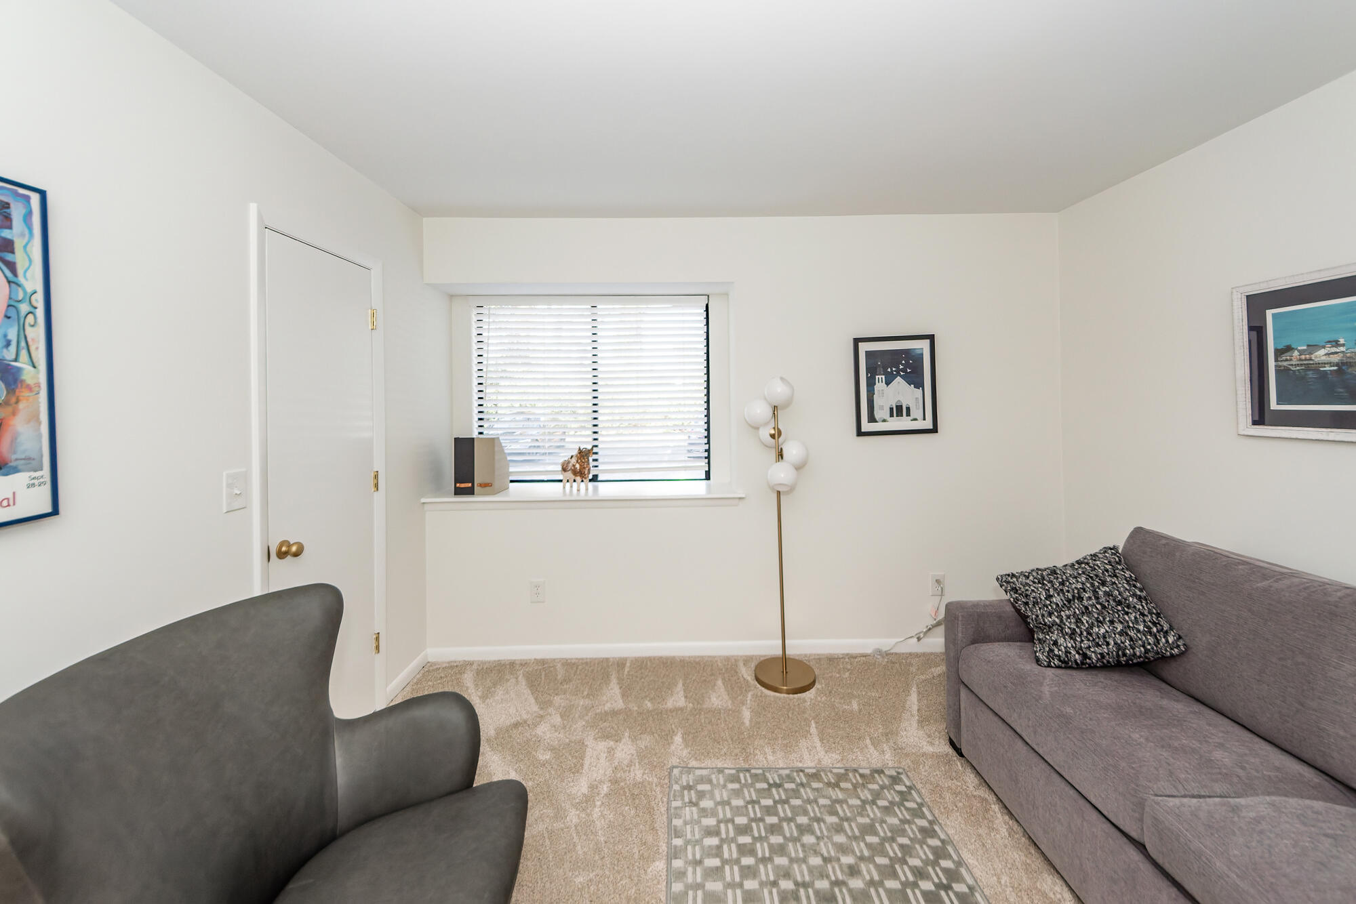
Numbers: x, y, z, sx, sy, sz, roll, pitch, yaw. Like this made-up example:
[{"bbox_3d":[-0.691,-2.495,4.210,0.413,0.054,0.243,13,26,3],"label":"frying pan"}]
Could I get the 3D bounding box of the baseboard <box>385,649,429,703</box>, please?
[{"bbox_3d":[-1.407,1.168,2.378,0.015,0.085,0.366,-1,2,0],"label":"baseboard"}]

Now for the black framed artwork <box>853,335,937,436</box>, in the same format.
[{"bbox_3d":[1.239,-0.377,2.575,0.463,0.559,0.029,-2,2,0],"label":"black framed artwork"}]

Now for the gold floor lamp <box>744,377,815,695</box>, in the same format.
[{"bbox_3d":[0.526,0.405,2.365,0.330,1.566,0.330,-1,2,0],"label":"gold floor lamp"}]

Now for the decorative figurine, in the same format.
[{"bbox_3d":[-0.620,0.094,2.738,0.103,0.258,0.191,-3,3,-43],"label":"decorative figurine"}]

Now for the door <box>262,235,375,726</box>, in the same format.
[{"bbox_3d":[-1.437,0.234,1.843,0.046,2.091,0.556,-1,2,0],"label":"door"}]

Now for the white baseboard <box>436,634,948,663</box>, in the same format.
[{"bbox_3d":[0.295,1.122,2.568,3.420,0.086,0.017,-1,2,0],"label":"white baseboard"}]

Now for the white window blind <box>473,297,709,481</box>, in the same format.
[{"bbox_3d":[-0.553,-0.403,2.900,1.509,1.174,0.062,-1,2,0],"label":"white window blind"}]

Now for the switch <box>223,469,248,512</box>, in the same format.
[{"bbox_3d":[-1.413,0.124,1.452,0.017,0.128,0.077,-1,2,0],"label":"switch"}]

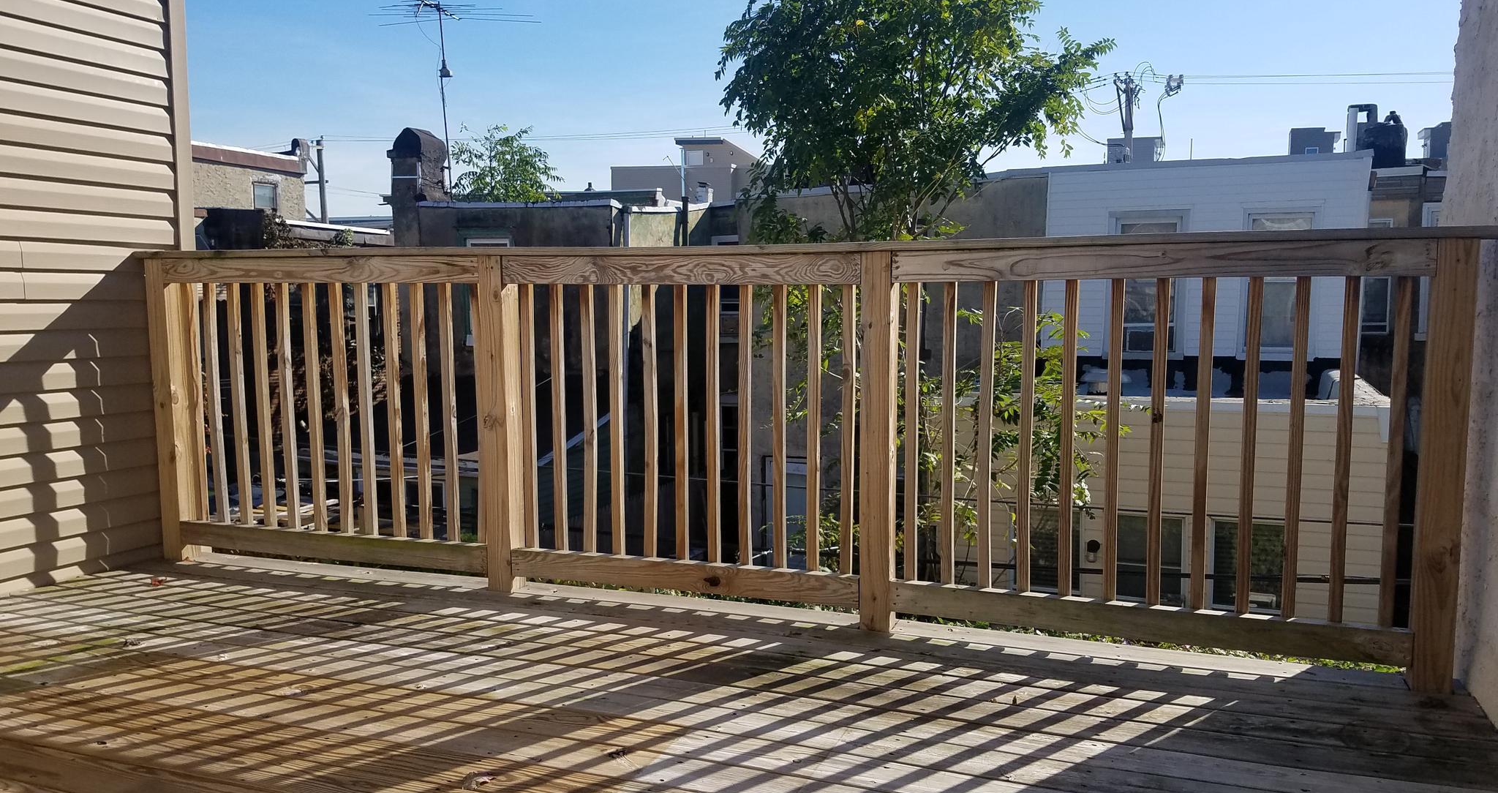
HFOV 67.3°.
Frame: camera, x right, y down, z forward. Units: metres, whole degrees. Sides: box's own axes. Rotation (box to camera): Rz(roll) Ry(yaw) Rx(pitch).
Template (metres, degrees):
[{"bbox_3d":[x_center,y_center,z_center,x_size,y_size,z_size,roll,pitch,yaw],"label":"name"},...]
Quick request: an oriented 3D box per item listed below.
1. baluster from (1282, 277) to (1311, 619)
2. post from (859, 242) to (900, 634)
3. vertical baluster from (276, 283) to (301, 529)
[{"bbox_3d":[1.407,0.134,2.892,0.034,0.944,0.034,2,7,21],"label":"baluster"},{"bbox_3d":[0.380,0.133,3.269,0.089,1.112,0.089,2,7,21],"label":"post"},{"bbox_3d":[-1.651,0.037,4.036,0.034,0.944,0.034,2,7,21],"label":"vertical baluster"}]

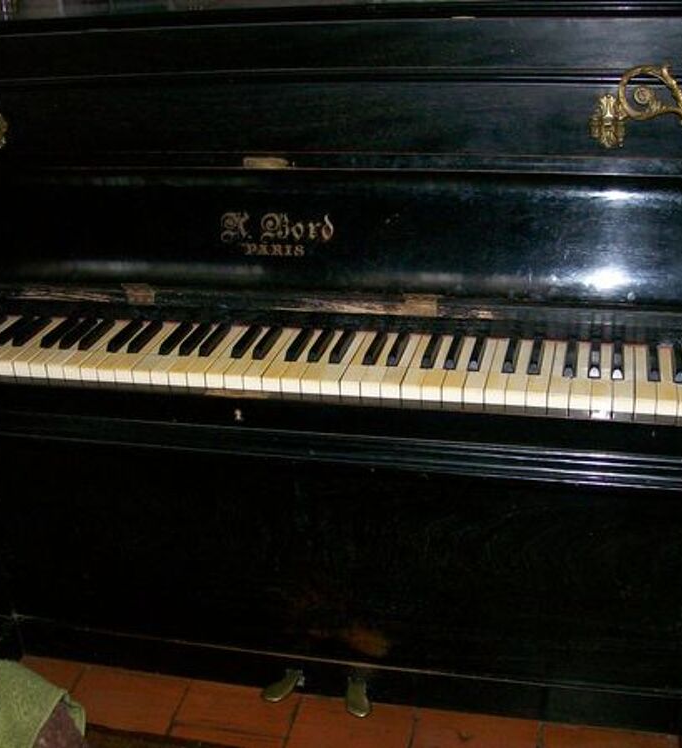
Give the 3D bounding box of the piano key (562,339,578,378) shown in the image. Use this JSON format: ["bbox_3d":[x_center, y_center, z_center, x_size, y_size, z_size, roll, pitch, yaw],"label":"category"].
[{"bbox_3d":[0.267,-0.022,1.206,0.011,0.012,0.099,3,24,13],"label":"piano key"}]

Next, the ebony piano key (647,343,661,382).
[{"bbox_3d":[0.357,-0.018,1.186,0.011,0.011,0.097,3,27,13],"label":"ebony piano key"}]

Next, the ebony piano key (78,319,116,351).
[{"bbox_3d":[-0.312,-0.054,1.345,0.011,0.012,0.099,3,24,13],"label":"ebony piano key"}]

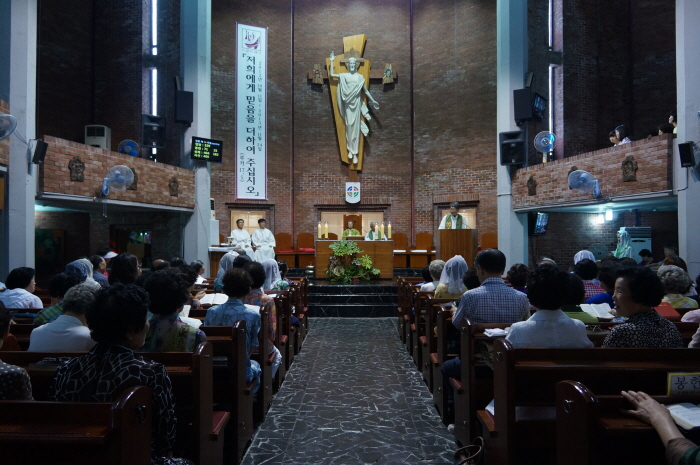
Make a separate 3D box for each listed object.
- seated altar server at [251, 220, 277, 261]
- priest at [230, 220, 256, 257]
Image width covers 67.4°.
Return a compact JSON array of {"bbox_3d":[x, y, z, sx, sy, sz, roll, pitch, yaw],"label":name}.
[{"bbox_3d":[-2.448,0.334,14.996,0.640,1.430,0.780,0,-1,-6],"label":"seated altar server"},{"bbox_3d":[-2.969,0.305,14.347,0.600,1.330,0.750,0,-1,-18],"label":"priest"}]

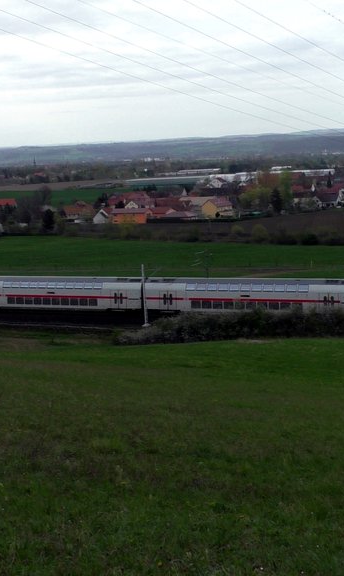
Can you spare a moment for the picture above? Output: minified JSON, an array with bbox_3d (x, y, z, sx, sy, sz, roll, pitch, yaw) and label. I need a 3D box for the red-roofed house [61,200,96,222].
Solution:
[{"bbox_3d":[-45.310,-37.070,500.000,15.500,9.300,10.000,-6,8,-23],"label":"red-roofed house"}]

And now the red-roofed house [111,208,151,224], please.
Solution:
[{"bbox_3d":[-18.360,-32.010,462.000,16.300,7.200,7.500,0,8,22],"label":"red-roofed house"}]

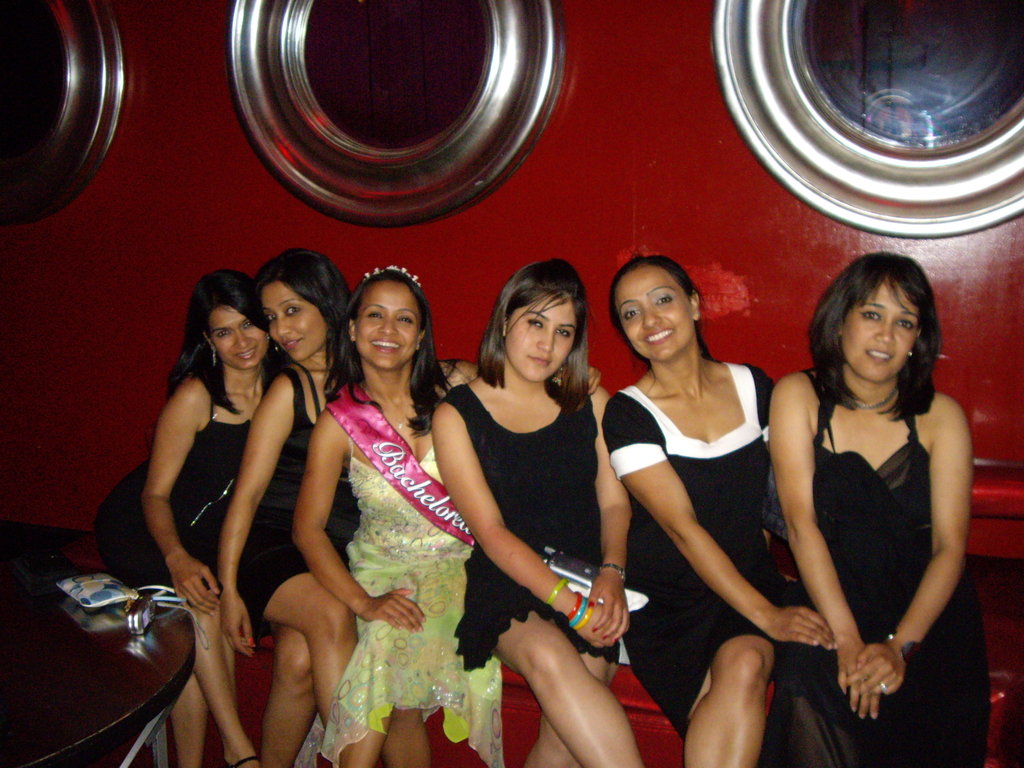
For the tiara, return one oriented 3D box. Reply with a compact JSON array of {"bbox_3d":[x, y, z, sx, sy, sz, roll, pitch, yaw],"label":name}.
[{"bbox_3d":[-0.255,-0.226,2.380,0.130,0.058,0.075,7,-4,-6],"label":"tiara"}]

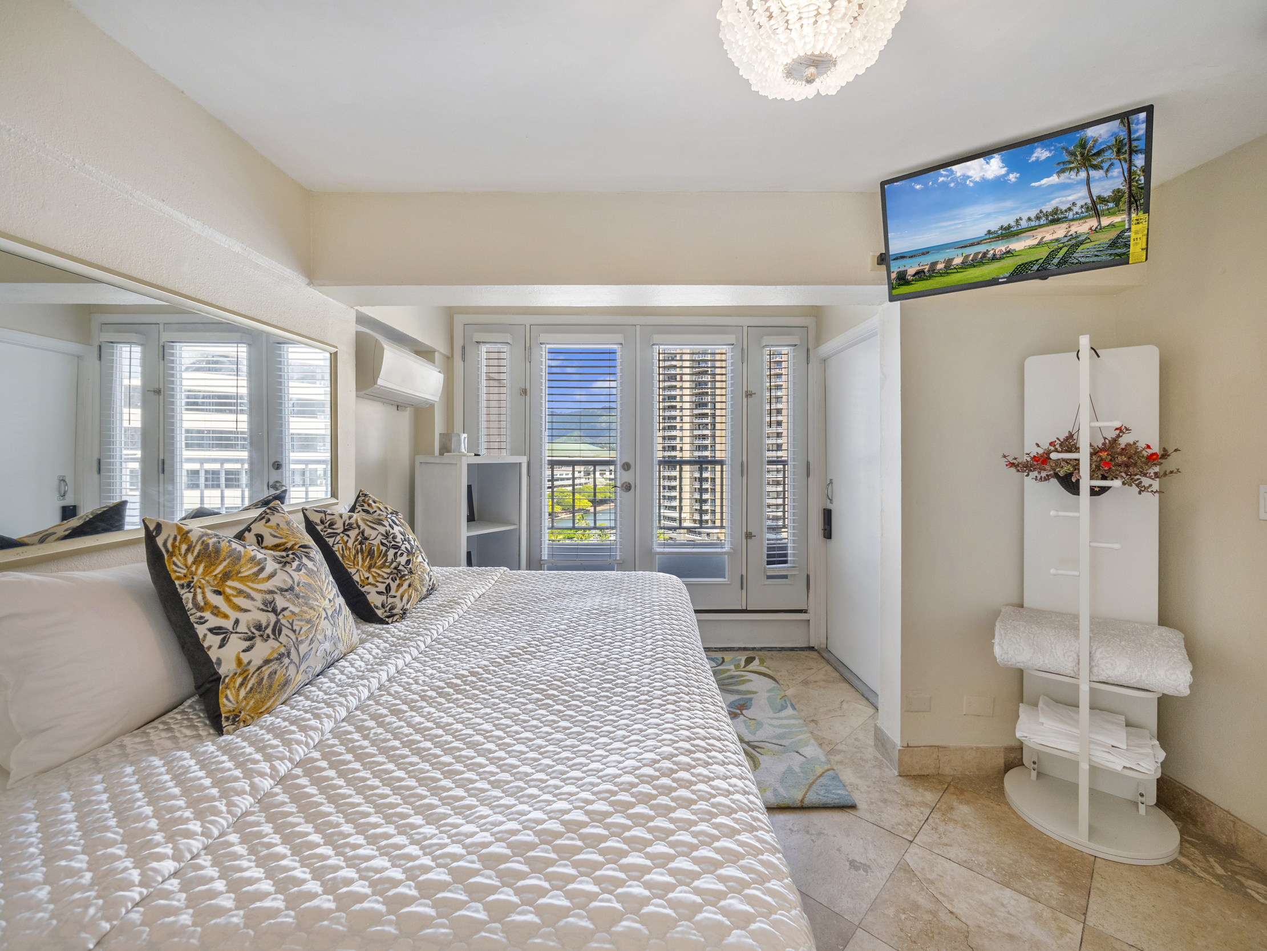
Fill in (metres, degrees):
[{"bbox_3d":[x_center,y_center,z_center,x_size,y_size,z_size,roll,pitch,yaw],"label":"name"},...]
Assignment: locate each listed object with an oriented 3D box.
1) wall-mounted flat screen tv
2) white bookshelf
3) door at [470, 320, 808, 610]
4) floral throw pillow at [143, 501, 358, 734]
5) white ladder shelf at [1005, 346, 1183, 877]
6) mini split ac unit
[{"bbox_3d":[1.288,-0.896,1.792,0.730,0.435,0.070,-1,17,36],"label":"wall-mounted flat screen tv"},{"bbox_3d":[-0.995,0.560,3.178,0.415,1.350,0.515,1,2,32],"label":"white bookshelf"},{"bbox_3d":[0.018,-0.050,3.660,2.460,2.050,0.080,0,2,-1],"label":"door"},{"bbox_3d":[-0.955,0.309,1.320,0.170,0.480,0.490,-24,2,-1],"label":"floral throw pillow"},{"bbox_3d":[1.722,0.408,1.930,0.490,1.800,0.410,1,2,35],"label":"white ladder shelf"},{"bbox_3d":[-1.345,-0.560,2.930,0.215,0.295,0.810,0,2,-1],"label":"mini split ac unit"}]

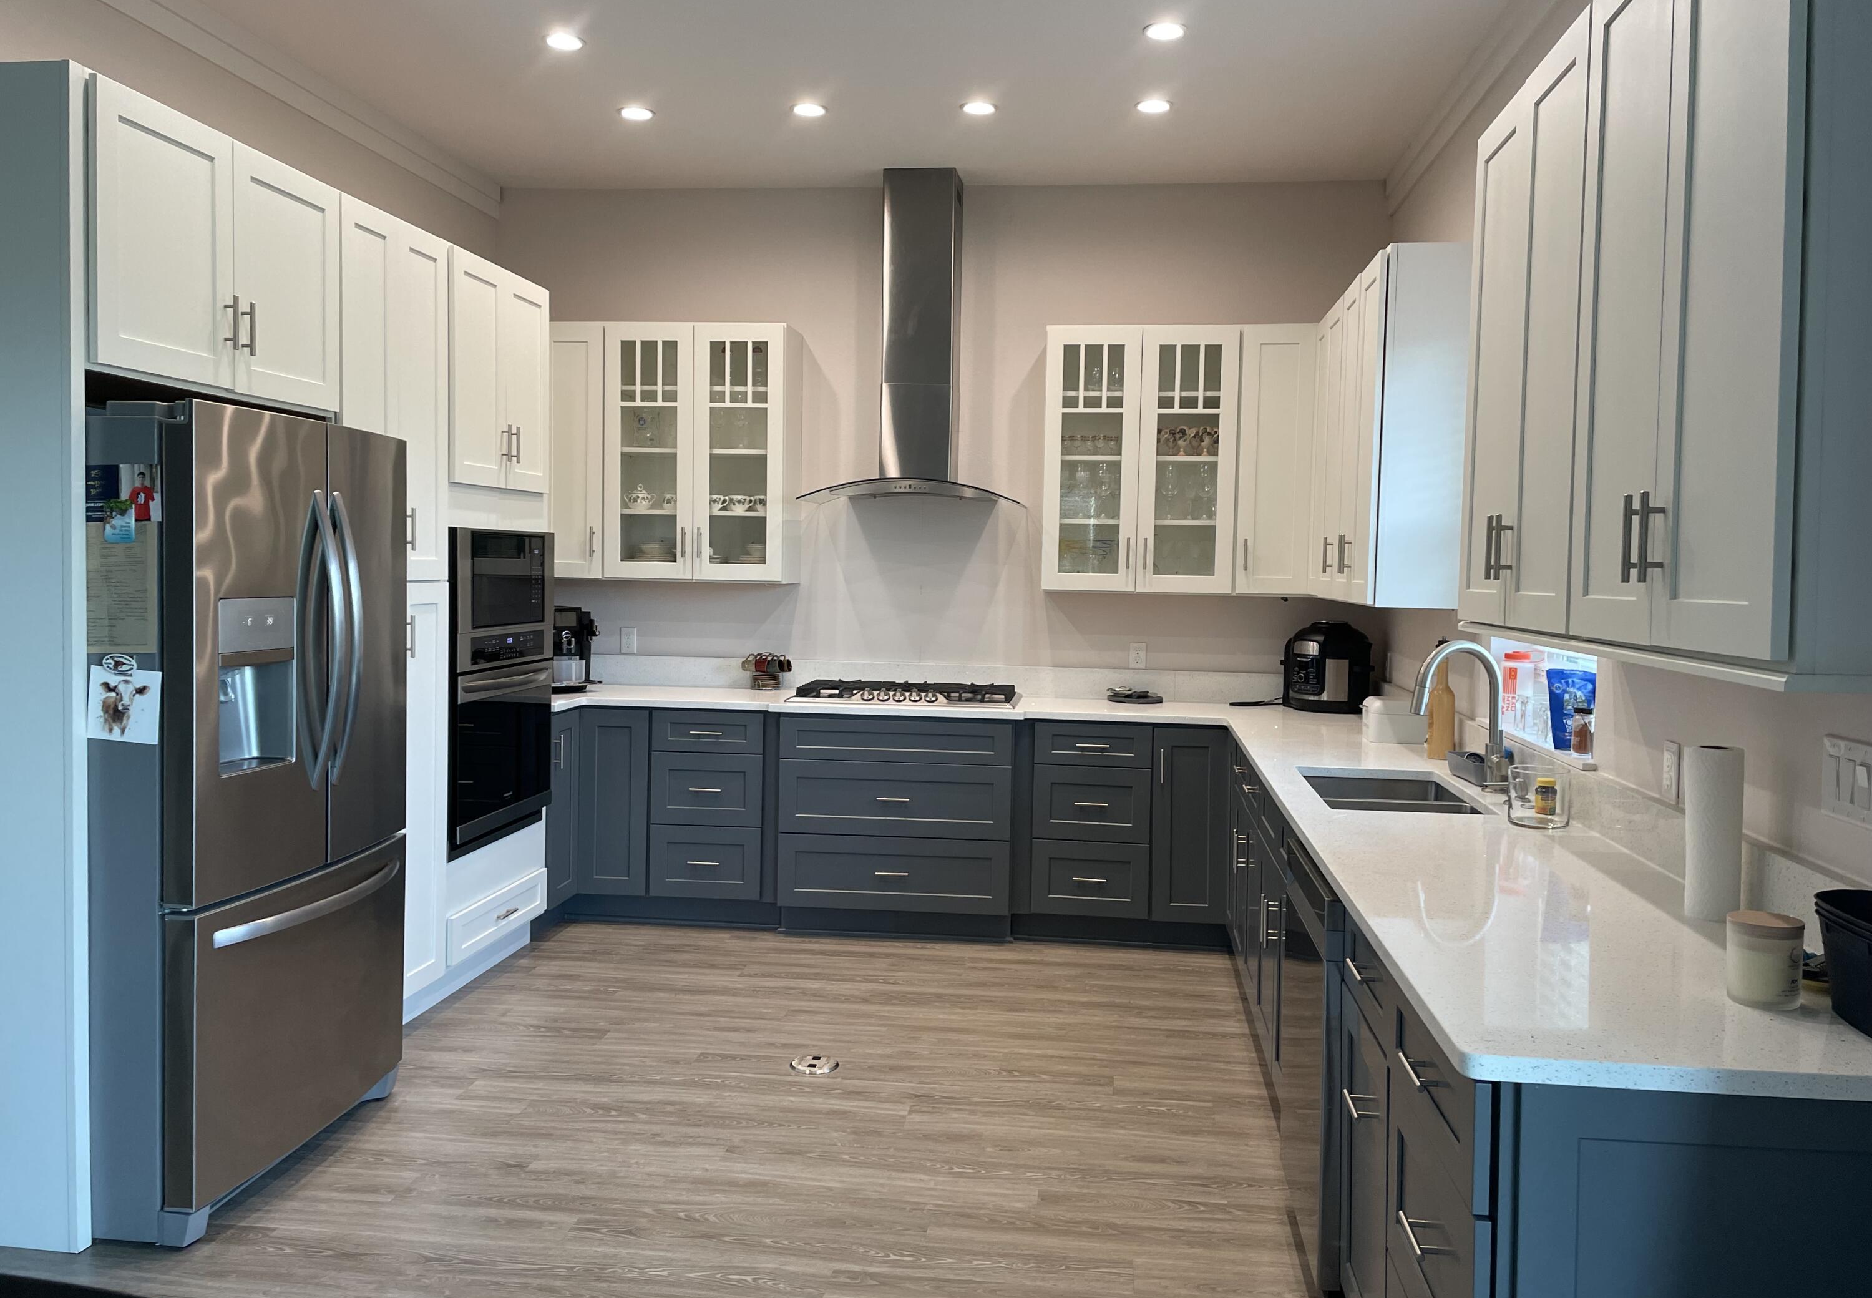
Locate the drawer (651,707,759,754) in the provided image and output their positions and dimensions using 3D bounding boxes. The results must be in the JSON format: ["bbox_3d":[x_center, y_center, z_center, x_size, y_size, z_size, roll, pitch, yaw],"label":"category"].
[{"bbox_3d":[-0.875,0.319,5.818,0.451,0.159,0.540,1,3,7],"label":"drawer"}]

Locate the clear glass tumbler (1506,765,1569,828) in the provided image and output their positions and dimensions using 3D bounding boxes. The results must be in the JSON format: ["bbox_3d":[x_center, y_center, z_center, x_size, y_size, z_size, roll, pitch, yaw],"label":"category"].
[{"bbox_3d":[1.364,0.335,3.181,0.125,0.126,0.125,1,3,7],"label":"clear glass tumbler"}]

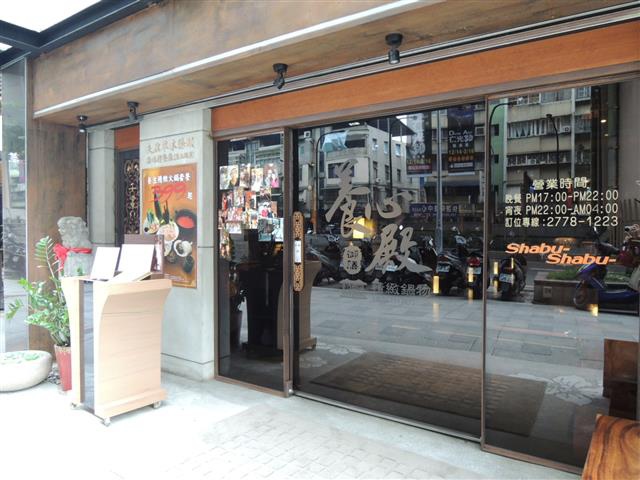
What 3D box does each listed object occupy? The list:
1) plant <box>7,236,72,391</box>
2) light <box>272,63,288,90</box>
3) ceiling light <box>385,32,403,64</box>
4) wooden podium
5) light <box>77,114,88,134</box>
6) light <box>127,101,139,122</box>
[{"bbox_3d":[-2.453,0.668,3.936,0.660,1.360,0.600,1,2,33],"label":"plant"},{"bbox_3d":[-0.299,-1.210,3.313,0.110,0.165,0.120,1,2,33],"label":"light"},{"bbox_3d":[0.466,-1.195,2.799,0.110,0.165,0.110,0,1,0],"label":"ceiling light"},{"bbox_3d":[-1.658,0.839,3.608,0.806,1.037,0.496,1,2,38],"label":"wooden podium"},{"bbox_3d":[-2.601,-1.253,4.861,0.110,0.165,0.110,1,2,33],"label":"light"},{"bbox_3d":[-1.816,-1.240,4.310,0.110,0.160,0.120,0,1,-12],"label":"light"}]

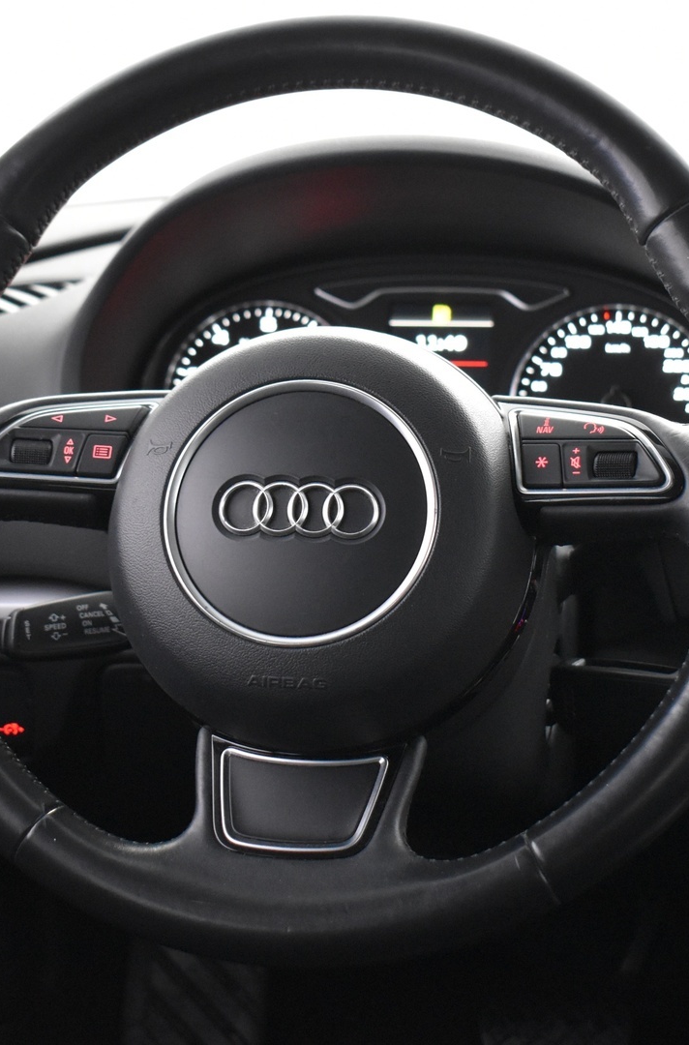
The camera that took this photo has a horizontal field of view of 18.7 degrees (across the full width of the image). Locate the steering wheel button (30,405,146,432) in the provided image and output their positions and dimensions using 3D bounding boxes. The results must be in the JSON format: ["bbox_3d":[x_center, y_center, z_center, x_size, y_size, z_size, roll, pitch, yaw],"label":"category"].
[{"bbox_3d":[-0.102,-0.041,0.821,0.046,0.011,0.006,4,-17,-1],"label":"steering wheel button"}]

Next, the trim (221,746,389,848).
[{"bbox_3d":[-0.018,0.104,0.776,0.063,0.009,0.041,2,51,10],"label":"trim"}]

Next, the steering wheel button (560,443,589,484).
[{"bbox_3d":[0.087,-0.022,0.781,0.011,0.015,0.006,-1,-18,22],"label":"steering wheel button"}]

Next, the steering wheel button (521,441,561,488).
[{"bbox_3d":[0.075,-0.021,0.786,0.016,0.018,0.006,-1,-18,22],"label":"steering wheel button"}]

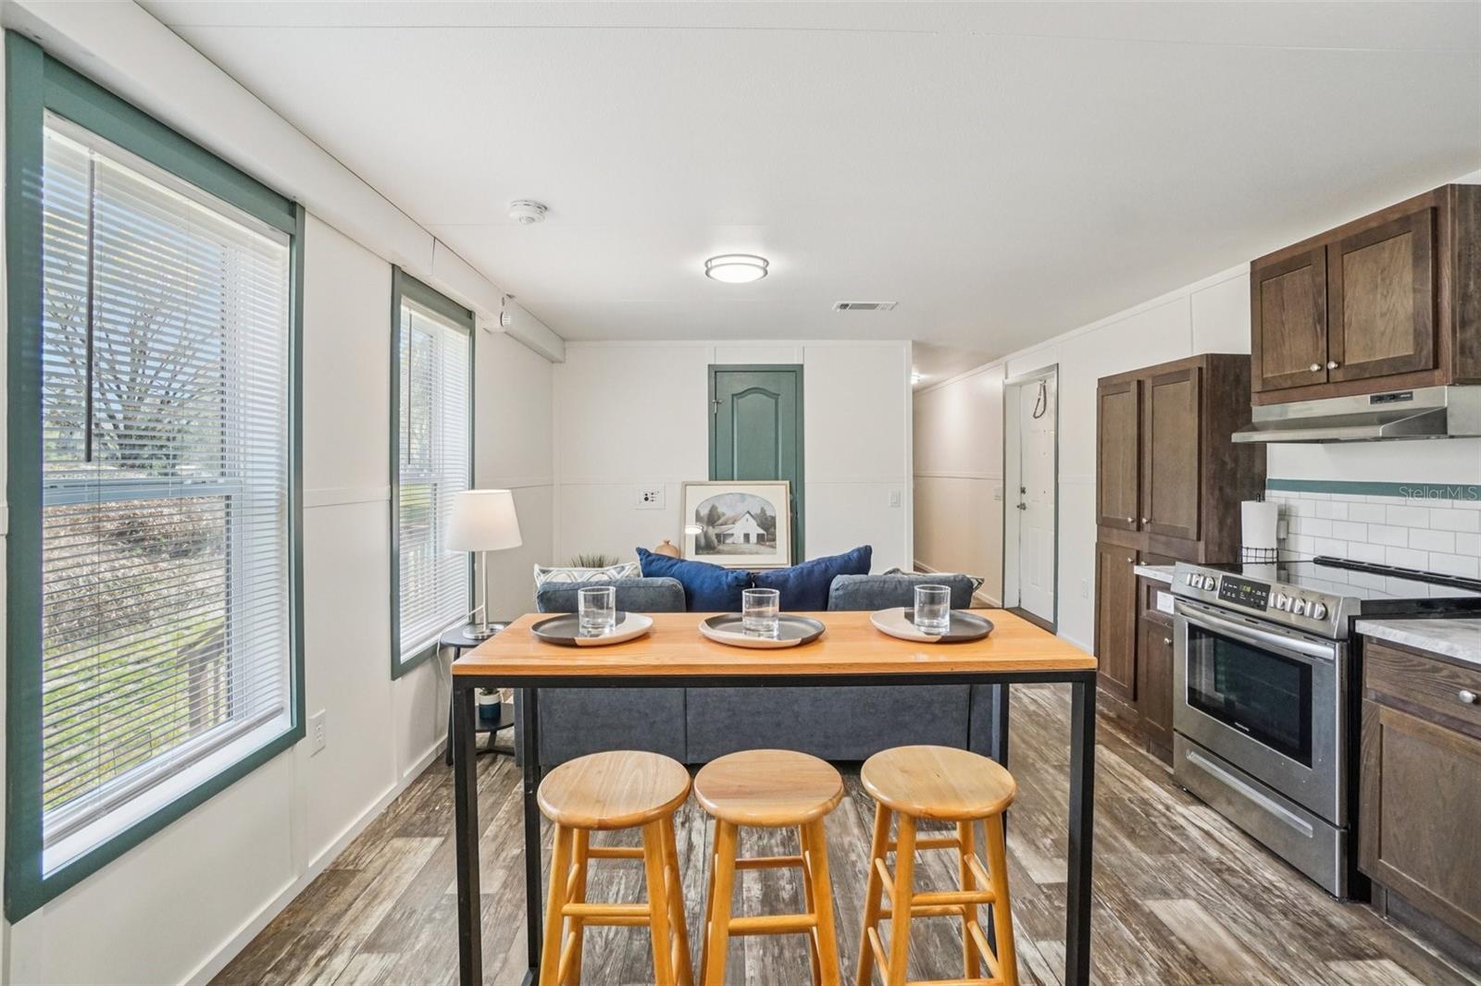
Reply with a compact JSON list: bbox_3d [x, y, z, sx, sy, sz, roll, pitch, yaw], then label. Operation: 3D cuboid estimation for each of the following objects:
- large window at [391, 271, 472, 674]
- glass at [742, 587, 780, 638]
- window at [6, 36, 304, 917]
[{"bbox_3d":[-1.410,-0.099,2.822,0.100,1.655,0.810,0,2,-1],"label":"large window"},{"bbox_3d":[0.046,0.266,1.365,0.081,0.091,0.081,0,2,-1],"label":"glass"},{"bbox_3d":[-1.366,-0.048,1.500,0.100,1.651,0.810,0,2,-1],"label":"window"}]

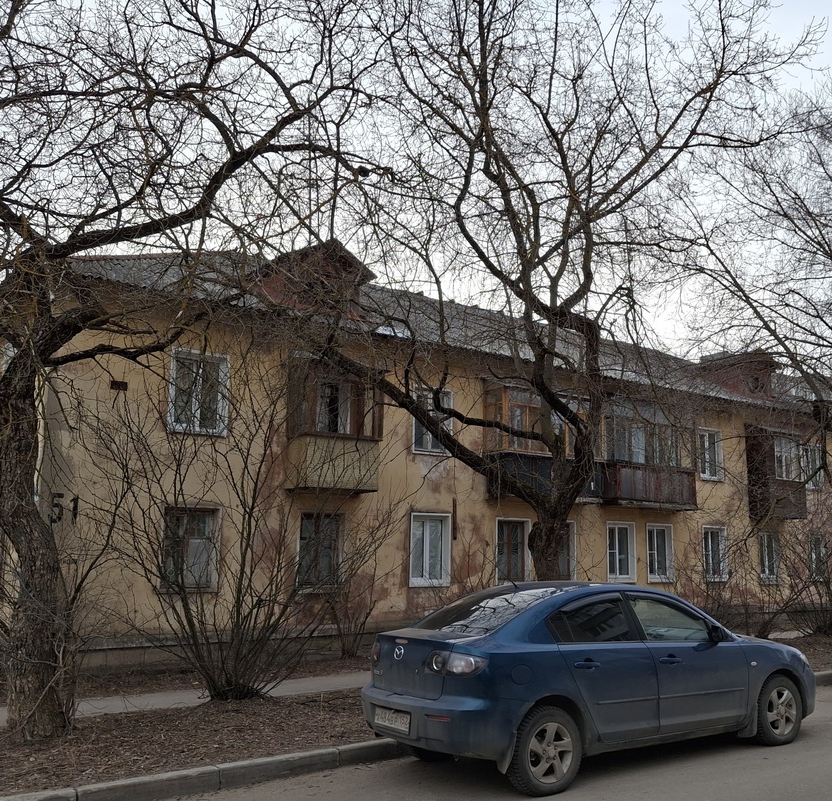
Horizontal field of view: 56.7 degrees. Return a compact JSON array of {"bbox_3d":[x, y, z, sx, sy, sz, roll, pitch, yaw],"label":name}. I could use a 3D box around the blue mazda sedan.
[{"bbox_3d":[1.779,2.465,7.292,4.510,1.465,1.780,4,-9,-27],"label":"blue mazda sedan"}]

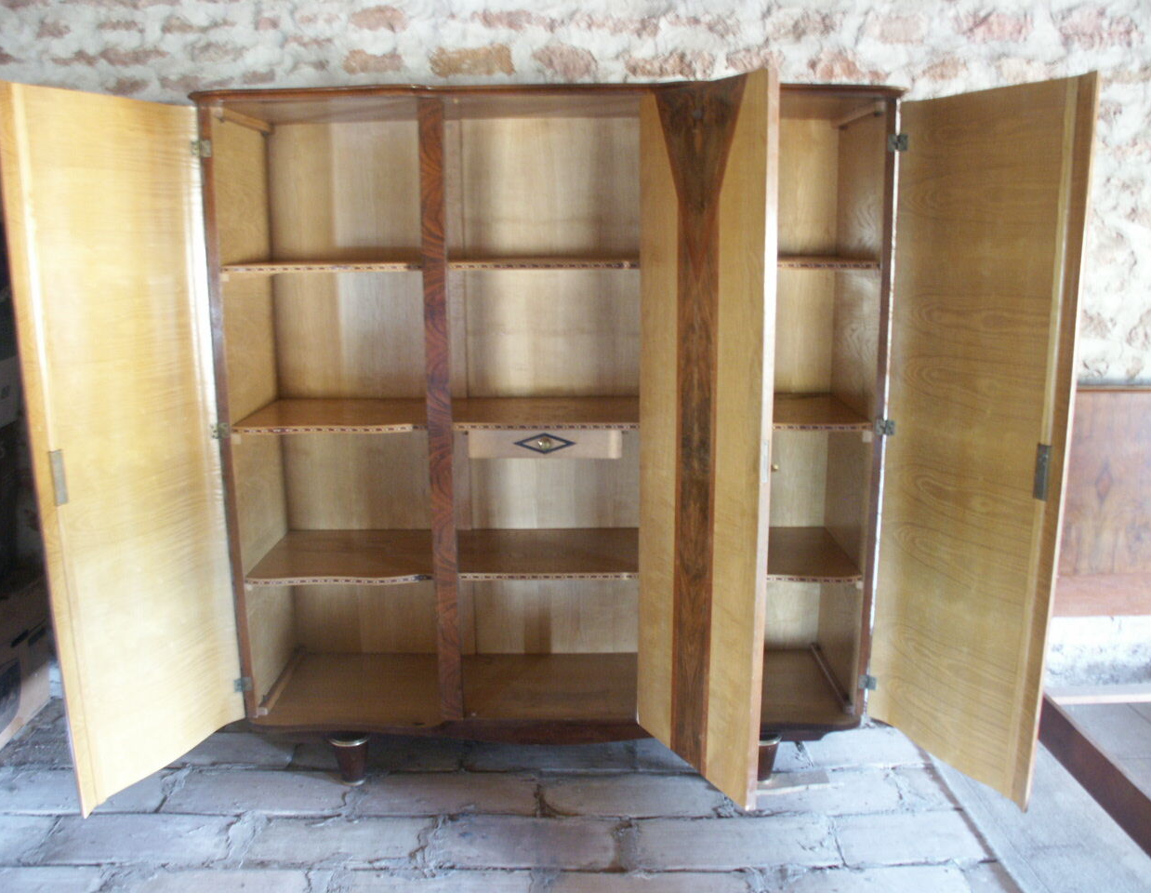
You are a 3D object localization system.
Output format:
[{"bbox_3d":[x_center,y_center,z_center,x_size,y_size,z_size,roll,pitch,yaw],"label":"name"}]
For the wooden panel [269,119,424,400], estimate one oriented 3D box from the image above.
[{"bbox_3d":[-0.634,-0.533,2.840,0.513,0.805,0.020,-1,12,0],"label":"wooden panel"}]

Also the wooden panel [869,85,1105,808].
[{"bbox_3d":[0.930,0.007,2.297,0.045,1.637,0.527,-6,13,-27],"label":"wooden panel"}]

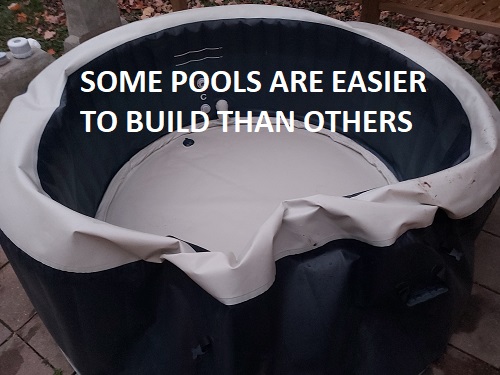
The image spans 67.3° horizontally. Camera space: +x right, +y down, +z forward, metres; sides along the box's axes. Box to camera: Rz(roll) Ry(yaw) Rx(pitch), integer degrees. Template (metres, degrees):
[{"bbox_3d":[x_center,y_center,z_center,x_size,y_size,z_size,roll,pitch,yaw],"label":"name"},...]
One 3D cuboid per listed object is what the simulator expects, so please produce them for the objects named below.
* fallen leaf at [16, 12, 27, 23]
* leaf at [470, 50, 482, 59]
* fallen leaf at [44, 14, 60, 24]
[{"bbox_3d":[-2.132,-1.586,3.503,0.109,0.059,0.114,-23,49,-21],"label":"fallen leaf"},{"bbox_3d":[1.758,-1.032,2.914,0.106,0.030,0.113,24,49,22],"label":"leaf"},{"bbox_3d":[-1.822,-1.550,3.465,0.167,0.046,0.143,-20,48,-19],"label":"fallen leaf"}]

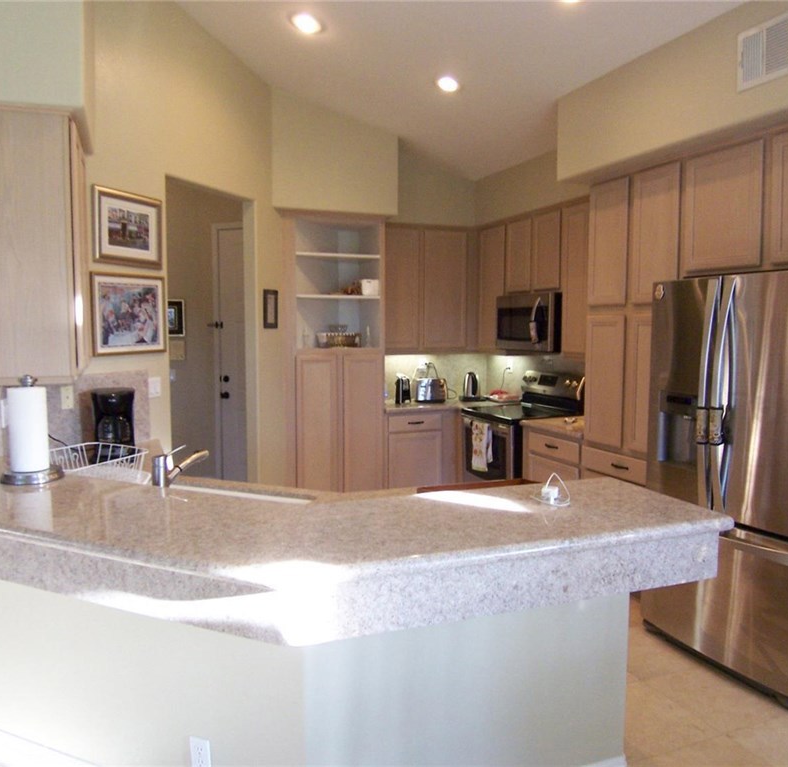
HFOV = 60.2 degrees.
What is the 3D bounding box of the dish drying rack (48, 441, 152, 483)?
[{"bbox_3d":[-1.238,0.347,2.706,0.340,0.130,0.390,2,5,28],"label":"dish drying rack"}]

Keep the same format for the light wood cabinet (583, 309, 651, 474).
[{"bbox_3d":[1.593,-0.011,4.007,0.620,0.830,0.720,-2,5,-24],"label":"light wood cabinet"}]

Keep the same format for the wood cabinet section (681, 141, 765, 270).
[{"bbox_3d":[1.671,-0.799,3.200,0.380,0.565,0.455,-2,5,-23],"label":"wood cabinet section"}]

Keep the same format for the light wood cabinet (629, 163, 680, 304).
[{"bbox_3d":[1.675,-0.800,3.795,0.606,0.742,0.354,-2,5,-23],"label":"light wood cabinet"}]

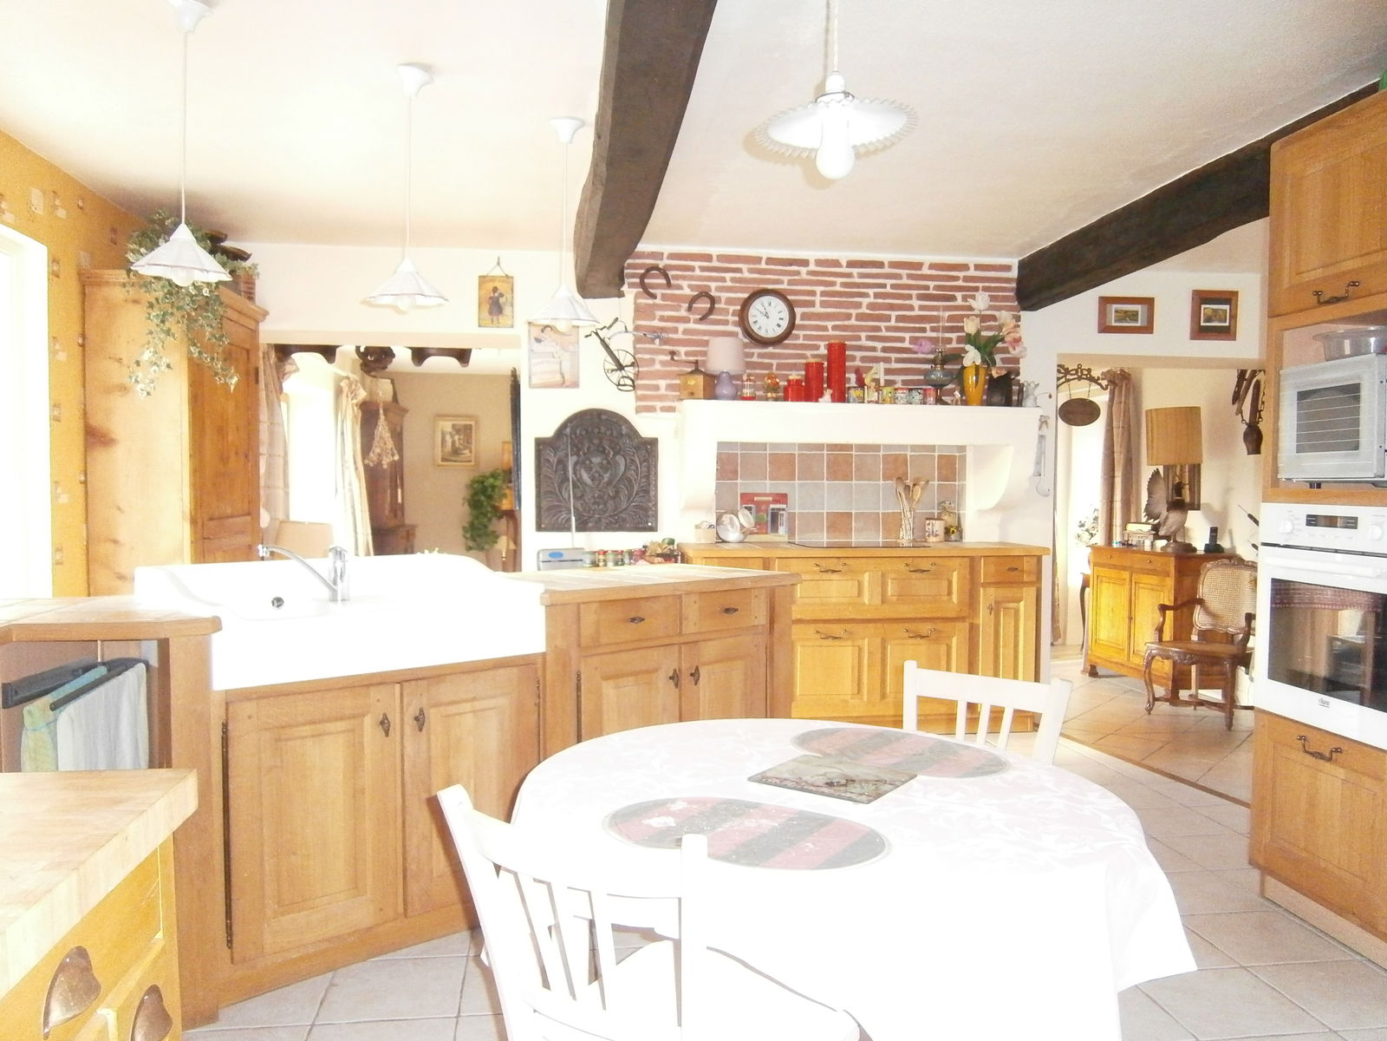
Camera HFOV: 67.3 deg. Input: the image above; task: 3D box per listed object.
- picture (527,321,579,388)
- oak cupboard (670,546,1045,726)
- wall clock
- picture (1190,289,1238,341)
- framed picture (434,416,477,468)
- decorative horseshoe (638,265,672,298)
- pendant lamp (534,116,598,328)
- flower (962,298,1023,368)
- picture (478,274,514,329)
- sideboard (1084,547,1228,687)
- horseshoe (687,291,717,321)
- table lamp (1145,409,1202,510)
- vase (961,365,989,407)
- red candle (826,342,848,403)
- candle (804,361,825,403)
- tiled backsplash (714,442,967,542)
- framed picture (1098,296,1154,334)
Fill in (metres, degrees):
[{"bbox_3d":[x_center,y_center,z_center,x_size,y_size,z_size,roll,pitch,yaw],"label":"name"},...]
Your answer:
[{"bbox_3d":[-0.715,-0.846,5.330,0.260,0.343,0.020,0,3,-9],"label":"picture"},{"bbox_3d":[0.802,0.566,5.174,1.705,0.891,0.617,0,2,-7],"label":"oak cupboard"},{"bbox_3d":[0.384,-1.058,5.443,0.300,0.296,0.065,0,3,-9],"label":"wall clock"},{"bbox_3d":[2.957,-1.166,5.898,0.289,0.290,0.025,0,3,-9],"label":"picture"},{"bbox_3d":[-2.439,-0.813,10.739,0.433,0.530,0.035,0,2,-7],"label":"framed picture"},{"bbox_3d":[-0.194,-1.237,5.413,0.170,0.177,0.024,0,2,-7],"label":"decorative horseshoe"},{"bbox_3d":[-0.425,-0.975,3.439,0.245,0.697,0.245,0,2,-7],"label":"pendant lamp"},{"bbox_3d":[1.529,-0.959,5.284,0.319,0.374,0.255,0,2,-7],"label":"flower"},{"bbox_3d":[-1.017,-1.127,5.364,0.178,0.269,0.020,0,2,-7],"label":"picture"},{"bbox_3d":[3.270,0.700,7.357,0.444,0.966,1.071,0,3,-10],"label":"sideboard"},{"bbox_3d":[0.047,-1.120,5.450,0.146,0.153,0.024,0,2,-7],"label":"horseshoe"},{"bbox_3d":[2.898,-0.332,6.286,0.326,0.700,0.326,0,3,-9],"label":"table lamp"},{"bbox_3d":[1.429,-0.681,5.284,0.126,0.219,0.126,0,2,-7],"label":"vase"},{"bbox_3d":[0.721,-0.737,5.238,0.098,0.318,0.098,0,3,-9],"label":"red candle"},{"bbox_3d":[0.607,-0.689,5.223,0.093,0.224,0.093,0,3,-9],"label":"candle"},{"bbox_3d":[0.805,-0.147,5.572,1.396,0.540,0.030,0,3,-9],"label":"tiled backsplash"},{"bbox_3d":[2.421,-1.149,5.818,0.331,0.215,0.025,0,3,-9],"label":"framed picture"}]

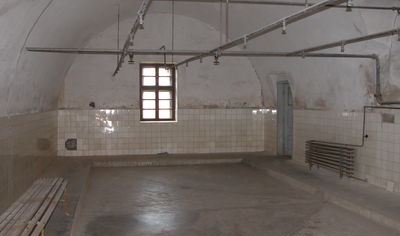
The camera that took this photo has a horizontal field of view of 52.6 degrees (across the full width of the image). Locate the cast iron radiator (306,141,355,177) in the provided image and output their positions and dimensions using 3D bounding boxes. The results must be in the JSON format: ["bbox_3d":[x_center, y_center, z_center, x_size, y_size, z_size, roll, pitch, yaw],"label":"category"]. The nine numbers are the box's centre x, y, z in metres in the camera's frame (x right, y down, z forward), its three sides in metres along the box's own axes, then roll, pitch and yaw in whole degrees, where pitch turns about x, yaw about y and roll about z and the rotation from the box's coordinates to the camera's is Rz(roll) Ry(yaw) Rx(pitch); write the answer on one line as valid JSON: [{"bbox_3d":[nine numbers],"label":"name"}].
[{"bbox_3d":[2.550,0.806,8.049,0.200,0.597,1.425,-1,3,-15],"label":"cast iron radiator"}]

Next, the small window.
[{"bbox_3d":[-1.156,-0.710,11.129,0.980,1.580,0.120,-1,3,-11],"label":"small window"}]

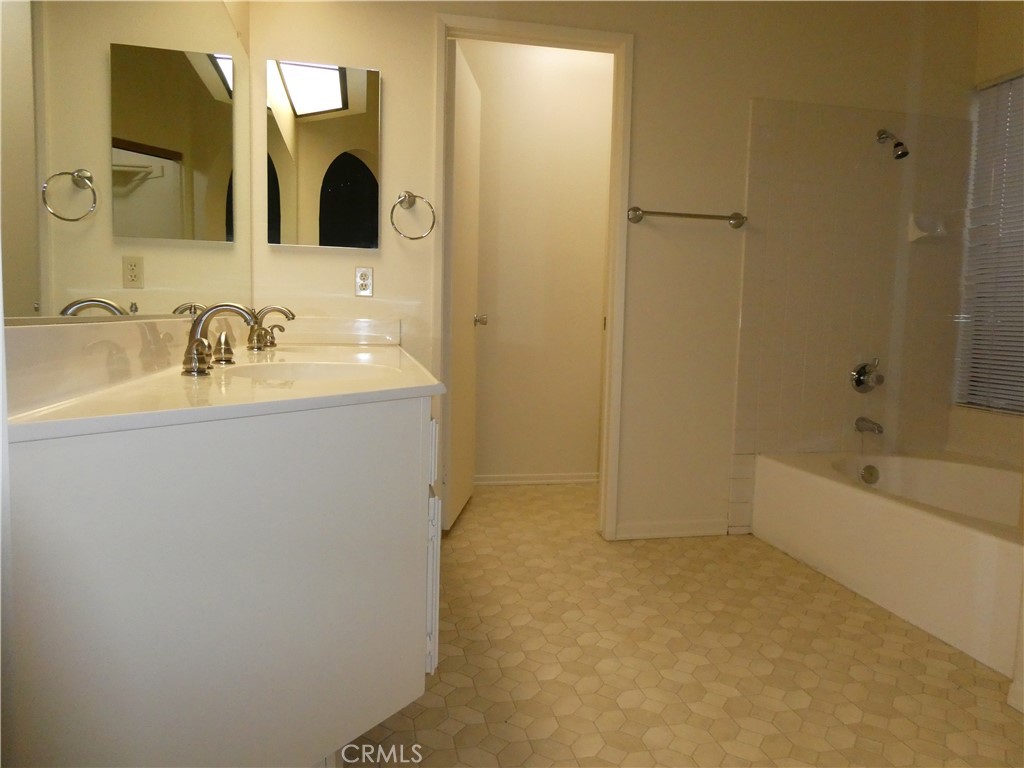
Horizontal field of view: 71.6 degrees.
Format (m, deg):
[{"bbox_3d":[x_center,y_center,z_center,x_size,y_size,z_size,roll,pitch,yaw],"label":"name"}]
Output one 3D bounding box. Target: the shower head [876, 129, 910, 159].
[{"bbox_3d":[1.655,-1.042,3.072,0.065,0.155,0.165,0,5,-11],"label":"shower head"}]

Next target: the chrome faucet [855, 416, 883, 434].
[{"bbox_3d":[1.613,0.191,3.185,0.062,0.068,0.145,0,5,-11],"label":"chrome faucet"}]

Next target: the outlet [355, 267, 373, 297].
[{"bbox_3d":[-0.576,-0.398,2.770,0.069,0.114,0.007,0,5,-11],"label":"outlet"}]

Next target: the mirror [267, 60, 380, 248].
[{"bbox_3d":[-0.711,-0.863,2.693,0.409,0.673,0.022,0,5,-11],"label":"mirror"}]

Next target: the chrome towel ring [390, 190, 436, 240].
[{"bbox_3d":[-0.384,-0.653,2.756,0.170,0.192,0.062,0,5,-11],"label":"chrome towel ring"}]

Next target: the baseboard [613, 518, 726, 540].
[{"bbox_3d":[0.710,0.640,3.115,0.519,0.070,0.012,0,5,-11],"label":"baseboard"}]

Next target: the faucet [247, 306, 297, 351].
[{"bbox_3d":[-0.789,-0.187,2.340,0.147,0.141,0.290,0,5,-11],"label":"faucet"}]

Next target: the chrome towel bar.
[{"bbox_3d":[0.749,-0.699,2.970,0.528,0.067,0.075,0,5,-11],"label":"chrome towel bar"}]

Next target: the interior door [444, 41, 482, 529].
[{"bbox_3d":[-0.228,-0.407,3.288,0.035,2.030,0.685,2,5,5],"label":"interior door"}]

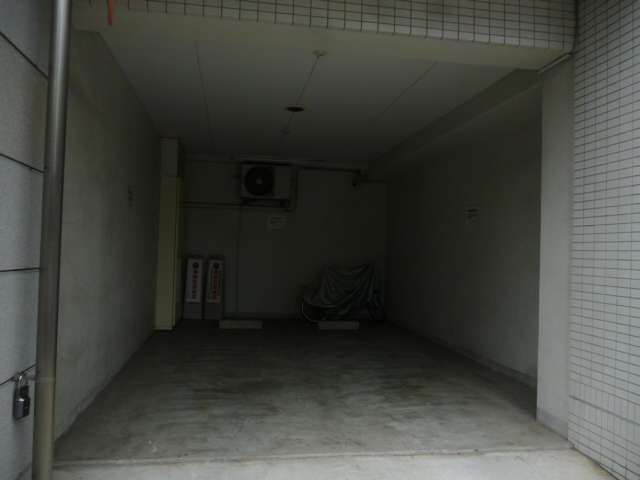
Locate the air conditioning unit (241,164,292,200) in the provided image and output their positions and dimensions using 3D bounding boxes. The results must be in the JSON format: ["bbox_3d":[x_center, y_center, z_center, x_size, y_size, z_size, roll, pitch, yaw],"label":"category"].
[{"bbox_3d":[-0.855,-0.892,8.161,0.775,0.540,0.290,2,-2,-10],"label":"air conditioning unit"}]

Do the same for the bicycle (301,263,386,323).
[{"bbox_3d":[0.372,0.824,8.197,1.370,0.970,0.500,2,-2,-10],"label":"bicycle"}]

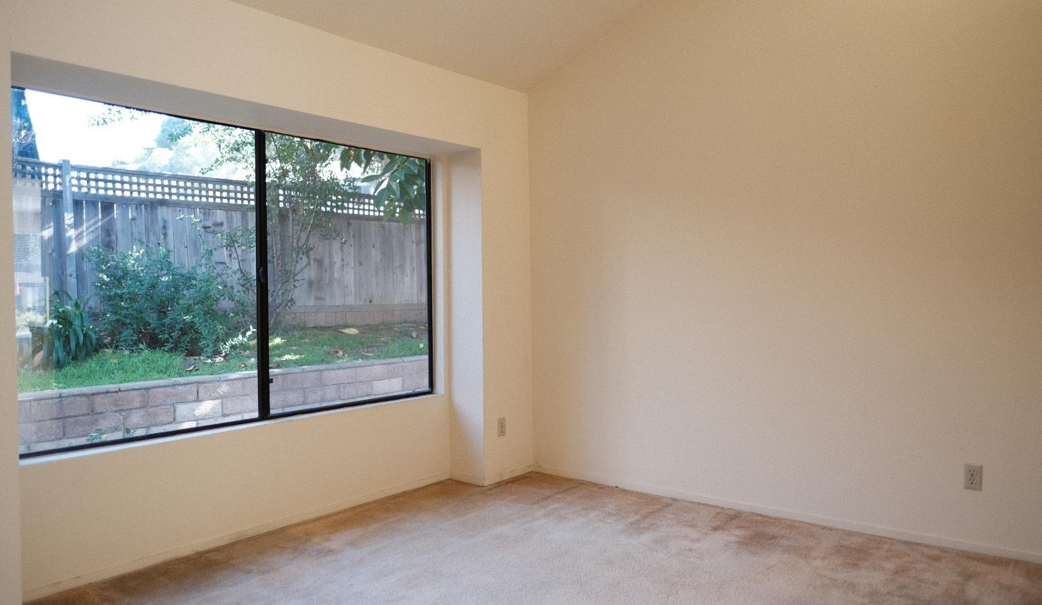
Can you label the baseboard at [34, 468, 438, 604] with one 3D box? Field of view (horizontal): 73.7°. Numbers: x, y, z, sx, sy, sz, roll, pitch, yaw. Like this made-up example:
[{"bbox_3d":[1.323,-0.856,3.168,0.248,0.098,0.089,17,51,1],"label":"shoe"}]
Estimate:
[{"bbox_3d":[-1.220,1.125,3.548,0.014,0.051,2.349,-1,1,40],"label":"baseboard"}]

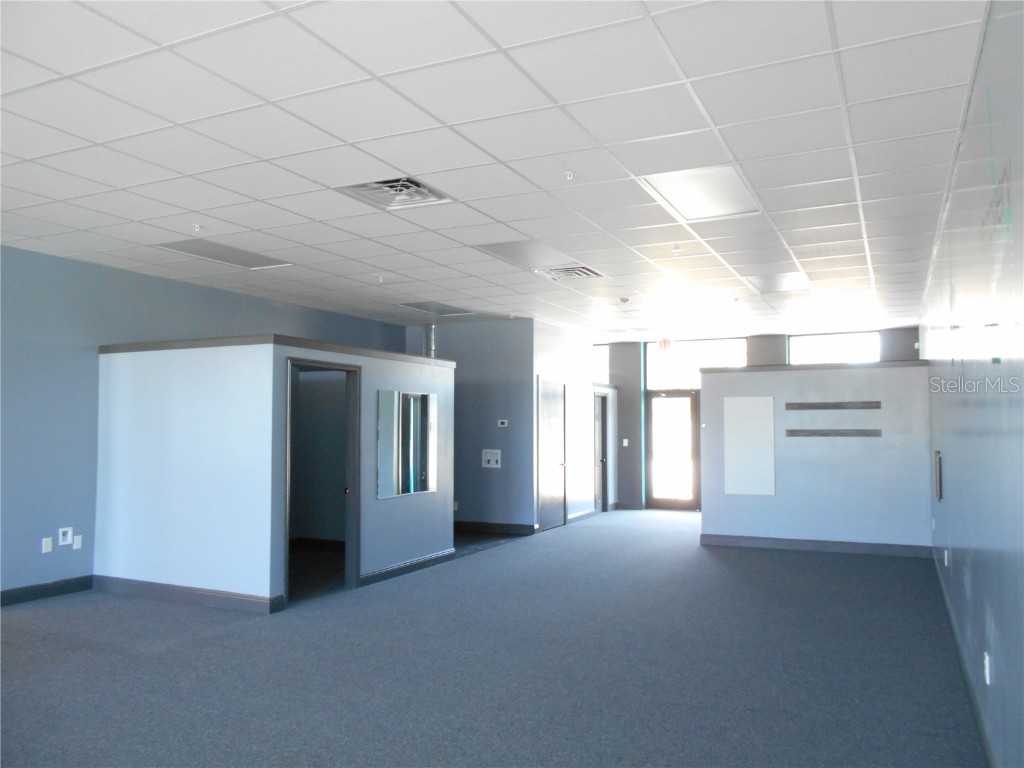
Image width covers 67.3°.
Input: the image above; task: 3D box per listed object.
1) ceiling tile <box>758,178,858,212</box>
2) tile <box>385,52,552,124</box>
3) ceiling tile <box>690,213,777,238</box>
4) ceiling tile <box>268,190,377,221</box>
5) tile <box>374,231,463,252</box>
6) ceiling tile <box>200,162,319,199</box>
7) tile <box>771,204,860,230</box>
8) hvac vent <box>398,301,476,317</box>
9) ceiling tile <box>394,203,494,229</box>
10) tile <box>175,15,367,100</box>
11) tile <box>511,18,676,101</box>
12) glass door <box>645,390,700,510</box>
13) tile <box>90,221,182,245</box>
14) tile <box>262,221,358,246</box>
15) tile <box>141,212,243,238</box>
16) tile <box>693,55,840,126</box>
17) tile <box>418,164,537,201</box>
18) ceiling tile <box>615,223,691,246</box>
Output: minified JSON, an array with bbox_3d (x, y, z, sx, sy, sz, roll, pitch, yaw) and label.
[{"bbox_3d":[1.963,-1.250,5.114,0.600,0.020,0.600,-1,-3,26],"label":"ceiling tile"},{"bbox_3d":[-0.187,-1.340,3.501,0.605,0.020,0.605,-1,-3,26],"label":"tile"},{"bbox_3d":[1.707,-1.233,6.003,0.605,0.020,0.605,-1,-3,26],"label":"ceiling tile"},{"bbox_3d":[-1.306,-1.245,5.361,0.600,0.020,0.600,-1,-3,26],"label":"ceiling tile"},{"bbox_3d":[-0.778,-1.210,6.520,0.605,0.020,0.605,-1,-3,26],"label":"tile"},{"bbox_3d":[-1.577,-1.277,4.835,0.605,0.020,0.605,-1,-3,26],"label":"ceiling tile"},{"bbox_3d":[2.262,-1.245,5.735,0.605,0.020,0.605,-1,-3,26],"label":"tile"},{"bbox_3d":[-0.965,-1.021,10.222,0.600,0.050,1.200,-1,-3,26],"label":"hvac vent"},{"bbox_3d":[-0.497,-1.228,5.628,0.600,0.020,0.600,-1,-3,26],"label":"ceiling tile"},{"bbox_3d":[-0.988,-1.345,3.198,0.605,0.020,0.605,-1,-3,26],"label":"tile"},{"bbox_3d":[0.359,-1.343,3.227,0.605,0.020,0.605,-1,-3,26],"label":"tile"},{"bbox_3d":[3.001,1.234,14.379,1.029,2.246,0.060,-1,-3,26],"label":"glass door"},{"bbox_3d":[-2.951,-1.212,6.164,0.600,0.020,0.600,-1,-3,26],"label":"tile"},{"bbox_3d":[-1.593,-1.206,6.163,0.600,0.020,0.600,-1,-3,26],"label":"tile"},{"bbox_3d":[-2.422,-1.234,5.947,0.605,0.020,0.605,-1,-3,26],"label":"tile"},{"bbox_3d":[1.190,-1.340,3.520,0.605,0.020,0.605,-1,-3,26],"label":"tile"},{"bbox_3d":[-0.210,-1.267,4.825,0.600,0.020,0.600,-1,-3,26],"label":"tile"},{"bbox_3d":[1.132,-1.201,6.188,0.600,0.020,0.600,-1,-3,26],"label":"ceiling tile"}]

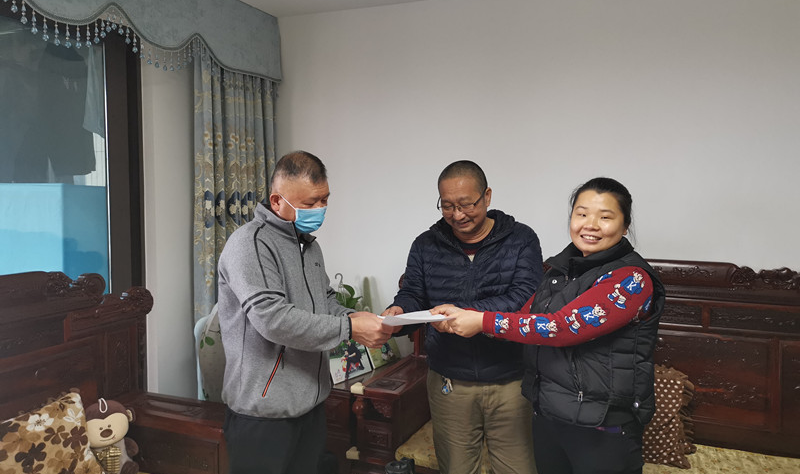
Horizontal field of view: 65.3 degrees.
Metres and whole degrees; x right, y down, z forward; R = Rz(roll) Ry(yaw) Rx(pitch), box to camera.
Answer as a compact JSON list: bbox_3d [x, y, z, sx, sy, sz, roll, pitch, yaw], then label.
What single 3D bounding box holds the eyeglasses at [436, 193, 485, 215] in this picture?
[{"bbox_3d":[0.197,-0.117,2.020,0.142,0.045,0.140,1,23,14],"label":"eyeglasses"}]

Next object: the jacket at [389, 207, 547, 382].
[{"bbox_3d":[0.229,0.186,2.030,0.520,0.575,0.420,1,3,12],"label":"jacket"}]

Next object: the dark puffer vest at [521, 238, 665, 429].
[{"bbox_3d":[0.570,0.264,1.840,0.330,0.550,0.450,-1,4,-30],"label":"dark puffer vest"}]

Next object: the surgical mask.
[{"bbox_3d":[-0.270,-0.076,1.860,0.120,0.105,0.140,23,14,28],"label":"surgical mask"}]

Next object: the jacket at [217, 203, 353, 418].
[{"bbox_3d":[-0.308,0.208,1.870,0.460,0.625,0.510,2,4,25],"label":"jacket"}]

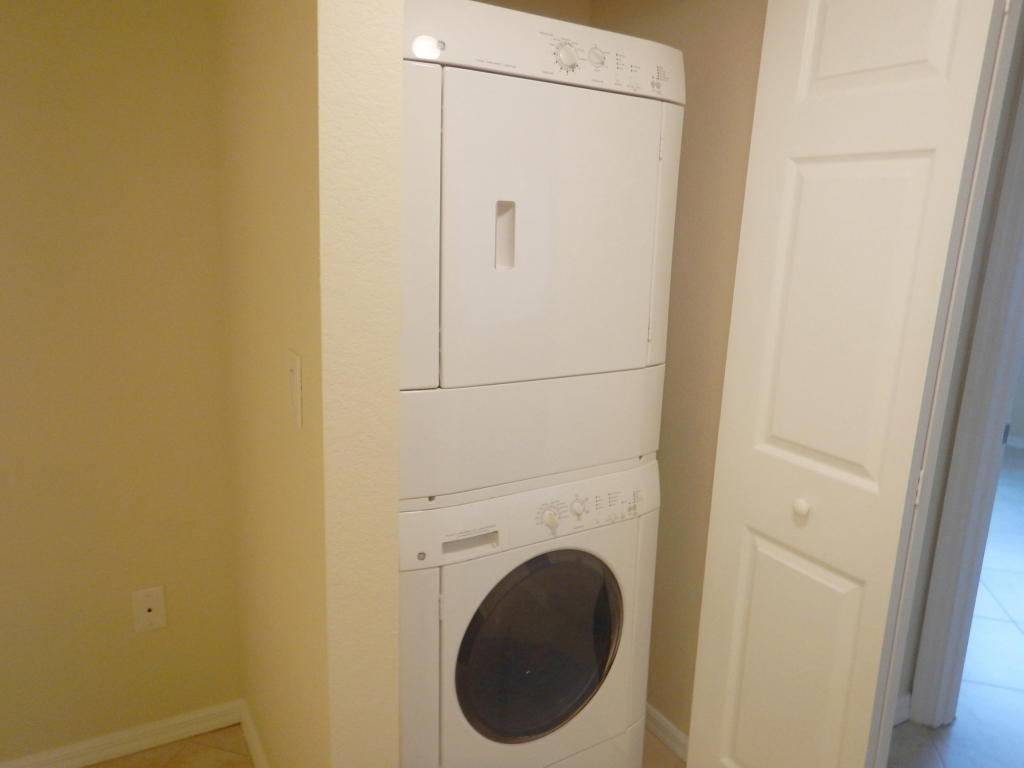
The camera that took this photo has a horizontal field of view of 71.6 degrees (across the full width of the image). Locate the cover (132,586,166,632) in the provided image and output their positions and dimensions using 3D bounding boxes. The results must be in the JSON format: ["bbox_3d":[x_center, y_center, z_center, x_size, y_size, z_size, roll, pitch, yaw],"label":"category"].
[{"bbox_3d":[-0.939,0.585,1.841,0.071,0.116,0.009,-5,14,-30],"label":"cover"}]

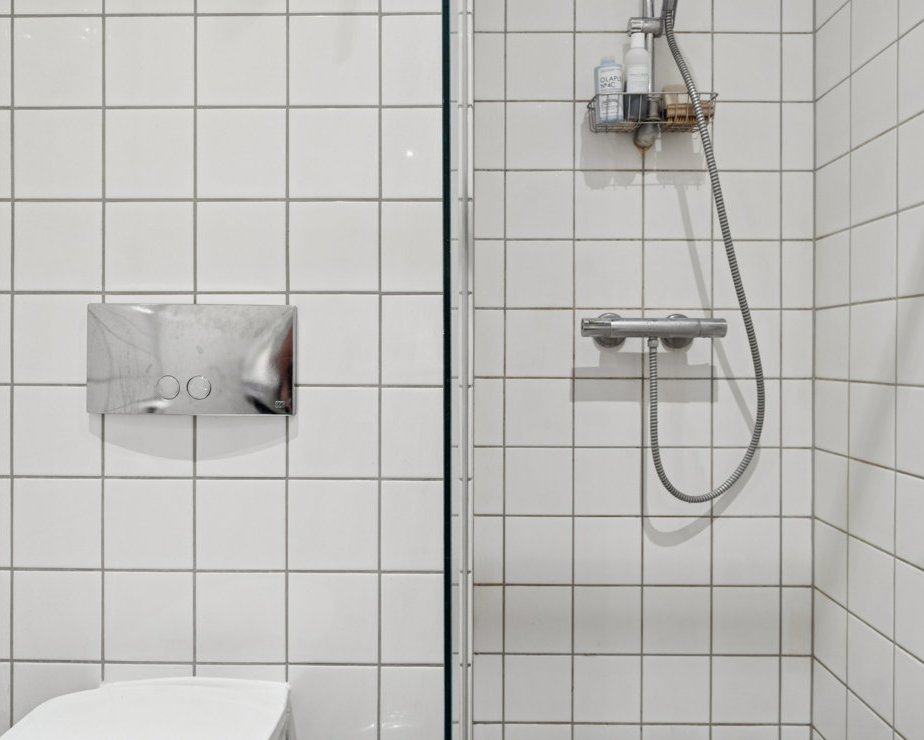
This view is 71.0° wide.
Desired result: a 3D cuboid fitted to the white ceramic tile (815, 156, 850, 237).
[{"bbox_3d":[0.768,-0.355,1.336,0.010,0.147,0.133,0,0,1],"label":"white ceramic tile"}]

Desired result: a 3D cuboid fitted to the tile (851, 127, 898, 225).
[{"bbox_3d":[0.765,-0.352,1.200,0.010,0.147,0.143,0,0,1],"label":"tile"}]

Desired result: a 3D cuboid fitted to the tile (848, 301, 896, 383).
[{"bbox_3d":[0.775,-0.051,1.216,0.010,0.149,0.146,0,0,1],"label":"tile"}]

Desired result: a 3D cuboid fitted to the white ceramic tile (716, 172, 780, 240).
[{"bbox_3d":[0.619,-0.358,1.411,0.147,0.147,0.010,0,0,0],"label":"white ceramic tile"}]

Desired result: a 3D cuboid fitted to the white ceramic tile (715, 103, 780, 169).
[{"bbox_3d":[0.630,-0.516,1.429,0.149,0.149,0.010,0,0,0],"label":"white ceramic tile"}]

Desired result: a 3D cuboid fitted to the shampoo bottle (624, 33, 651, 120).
[{"bbox_3d":[0.363,-0.603,1.335,0.051,0.178,0.051,0,0,0],"label":"shampoo bottle"}]

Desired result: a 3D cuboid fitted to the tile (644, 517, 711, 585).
[{"bbox_3d":[0.475,0.400,1.429,0.149,0.149,0.010,0,0,0],"label":"tile"}]

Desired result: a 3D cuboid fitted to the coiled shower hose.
[{"bbox_3d":[0.508,-0.227,1.335,0.240,1.010,0.080,0,0,0],"label":"coiled shower hose"}]

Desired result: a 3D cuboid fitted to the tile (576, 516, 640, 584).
[{"bbox_3d":[0.316,0.392,1.410,0.146,0.146,0.010,0,0,0],"label":"tile"}]

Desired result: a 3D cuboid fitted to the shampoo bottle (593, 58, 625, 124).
[{"bbox_3d":[0.303,-0.578,1.346,0.050,0.138,0.043,-2,0,0],"label":"shampoo bottle"}]

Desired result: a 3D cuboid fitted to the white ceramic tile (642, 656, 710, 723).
[{"bbox_3d":[0.465,0.693,1.411,0.147,0.147,0.010,0,0,0],"label":"white ceramic tile"}]

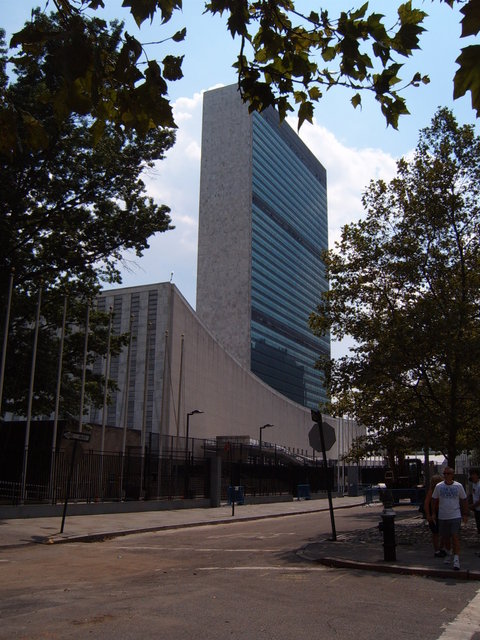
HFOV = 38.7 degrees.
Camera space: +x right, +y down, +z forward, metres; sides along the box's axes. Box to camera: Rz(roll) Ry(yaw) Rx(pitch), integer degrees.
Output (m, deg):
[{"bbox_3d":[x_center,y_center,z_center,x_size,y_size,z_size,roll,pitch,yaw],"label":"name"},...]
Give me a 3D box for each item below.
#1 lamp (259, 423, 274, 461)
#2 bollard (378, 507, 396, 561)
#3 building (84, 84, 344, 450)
[{"bbox_3d":[1.876,9.683,46.827,1.000,4.900,0.350,-6,-14,25],"label":"lamp"},{"bbox_3d":[2.883,4.200,13.456,0.330,0.970,0.290,1,-13,0],"label":"bollard"},{"bbox_3d":[13.422,-8.172,288.430,21.950,152.000,87.500,-6,-14,25],"label":"building"}]

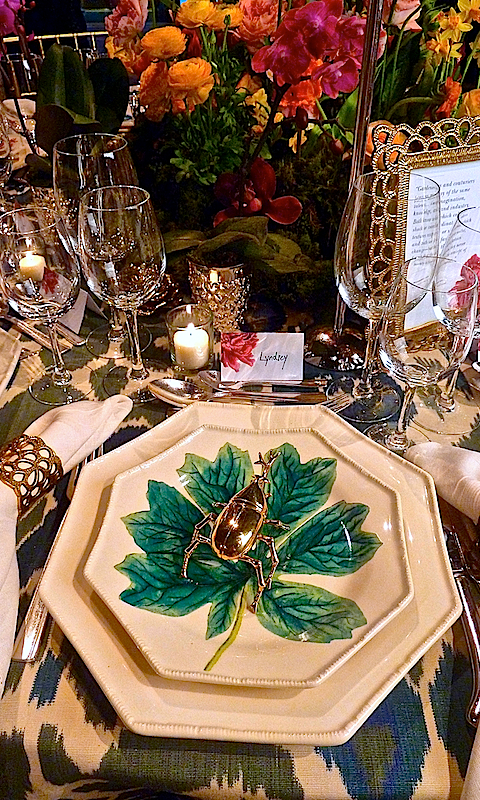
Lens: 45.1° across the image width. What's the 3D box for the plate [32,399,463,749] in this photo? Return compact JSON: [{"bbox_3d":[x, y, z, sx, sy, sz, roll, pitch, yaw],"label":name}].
[{"bbox_3d":[0.009,0.110,0.470,0.308,0.026,0.308,2,39,3],"label":"plate"}]

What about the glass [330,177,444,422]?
[{"bbox_3d":[0.126,-0.087,0.532,0.088,0.218,0.088,0,39,0],"label":"glass"}]

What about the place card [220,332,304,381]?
[{"bbox_3d":[0.024,-0.052,0.625,0.088,0.047,0.041,0,39,0],"label":"place card"}]

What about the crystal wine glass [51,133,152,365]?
[{"bbox_3d":[-0.149,-0.165,0.651,0.090,0.230,0.090,-1,39,0],"label":"crystal wine glass"}]

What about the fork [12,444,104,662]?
[{"bbox_3d":[-0.141,0.100,0.461,0.025,0.020,0.212,1,39,1],"label":"fork"}]

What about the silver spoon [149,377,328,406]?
[{"bbox_3d":[-0.004,-0.011,0.621,0.195,0.022,0.042,3,39,5],"label":"silver spoon"}]

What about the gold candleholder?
[{"bbox_3d":[-0.024,-0.130,0.687,0.070,0.090,0.070,0,39,0],"label":"gold candleholder"}]

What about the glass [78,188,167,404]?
[{"bbox_3d":[-0.107,-0.099,0.563,0.080,0.197,0.080,0,39,0],"label":"glass"}]

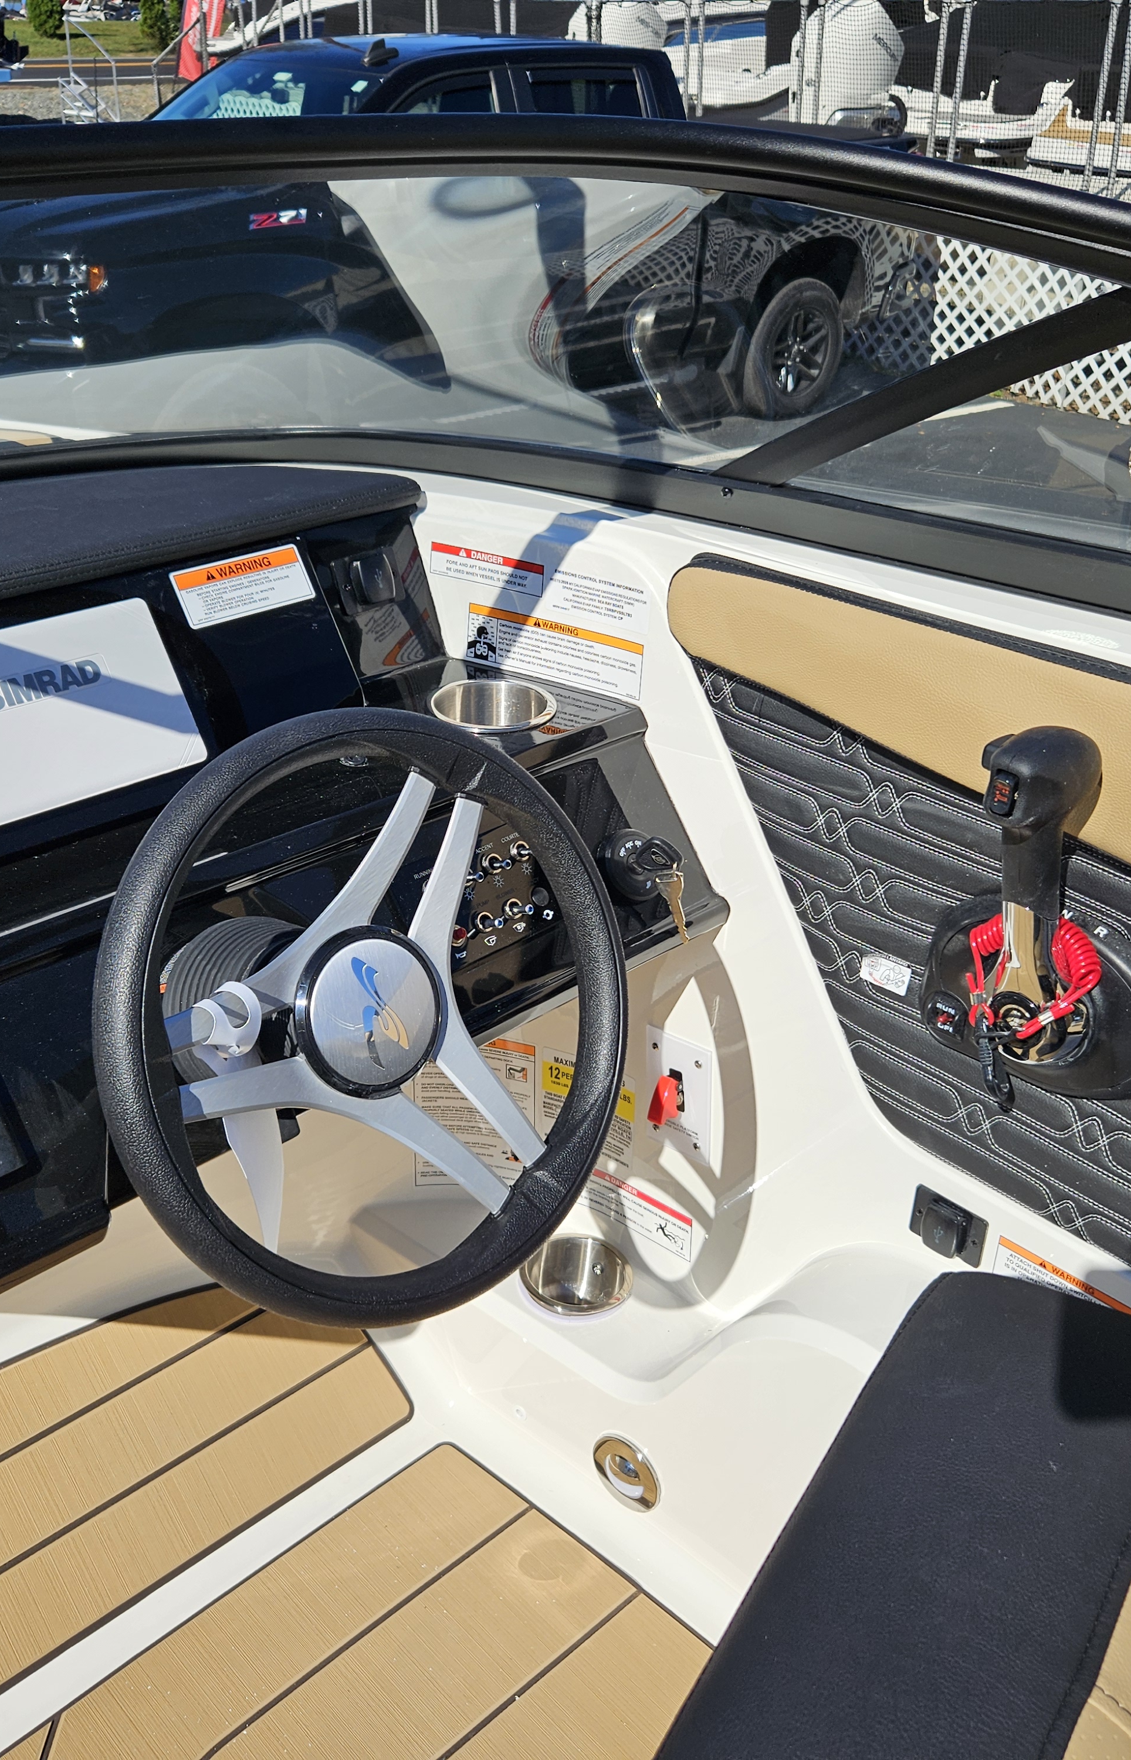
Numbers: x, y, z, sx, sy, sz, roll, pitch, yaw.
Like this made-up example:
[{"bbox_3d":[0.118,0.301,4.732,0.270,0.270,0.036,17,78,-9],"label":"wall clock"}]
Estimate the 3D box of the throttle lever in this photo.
[{"bbox_3d":[0.320,-0.012,1.050,0.075,0.195,0.060,-24,37,-34],"label":"throttle lever"}]

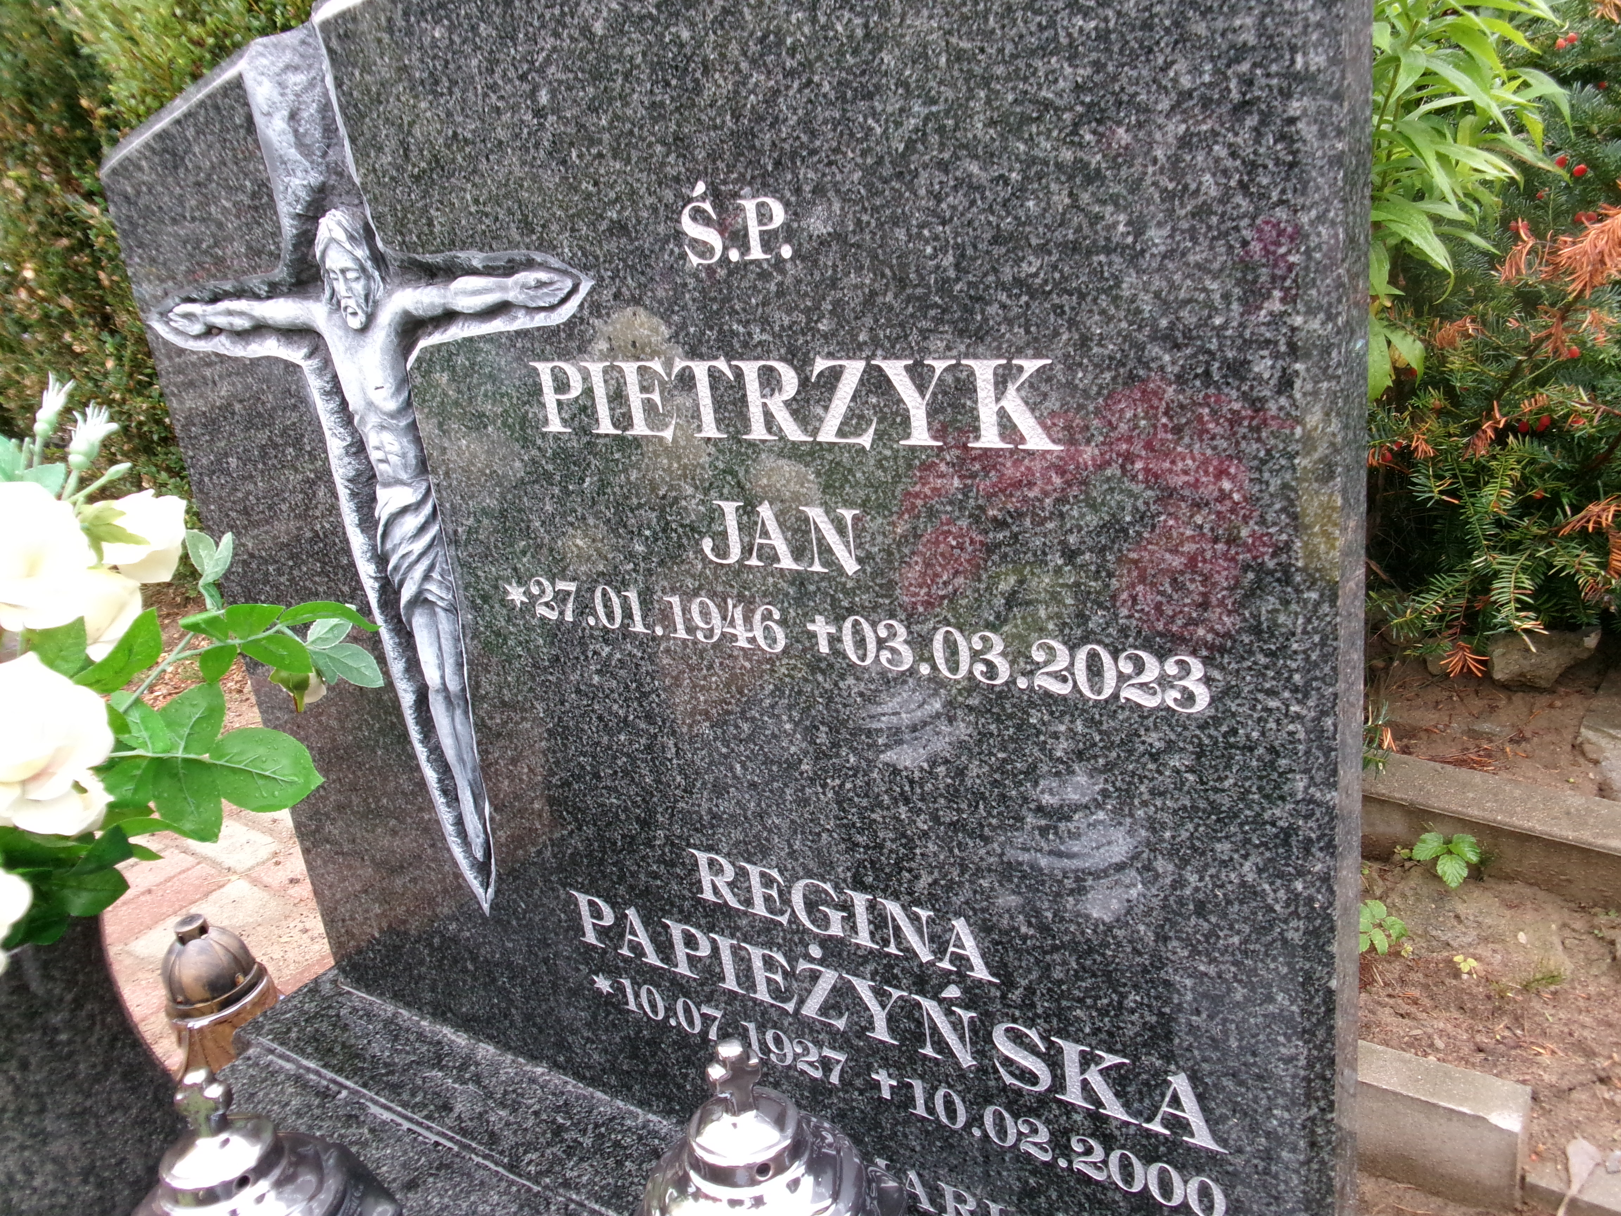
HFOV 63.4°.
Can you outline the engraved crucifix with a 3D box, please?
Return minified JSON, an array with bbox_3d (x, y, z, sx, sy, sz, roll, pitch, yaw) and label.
[{"bbox_3d":[-0.284,-0.063,0.919,0.477,0.625,0.032,7,24,35],"label":"engraved crucifix"}]

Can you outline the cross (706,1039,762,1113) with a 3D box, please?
[{"bbox_3d":[-0.035,0.214,0.599,0.025,0.035,0.010,-11,20,-9],"label":"cross"}]

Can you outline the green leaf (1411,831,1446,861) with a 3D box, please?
[{"bbox_3d":[0.663,0.257,1.410,0.042,0.009,0.029,-20,41,3],"label":"green leaf"}]

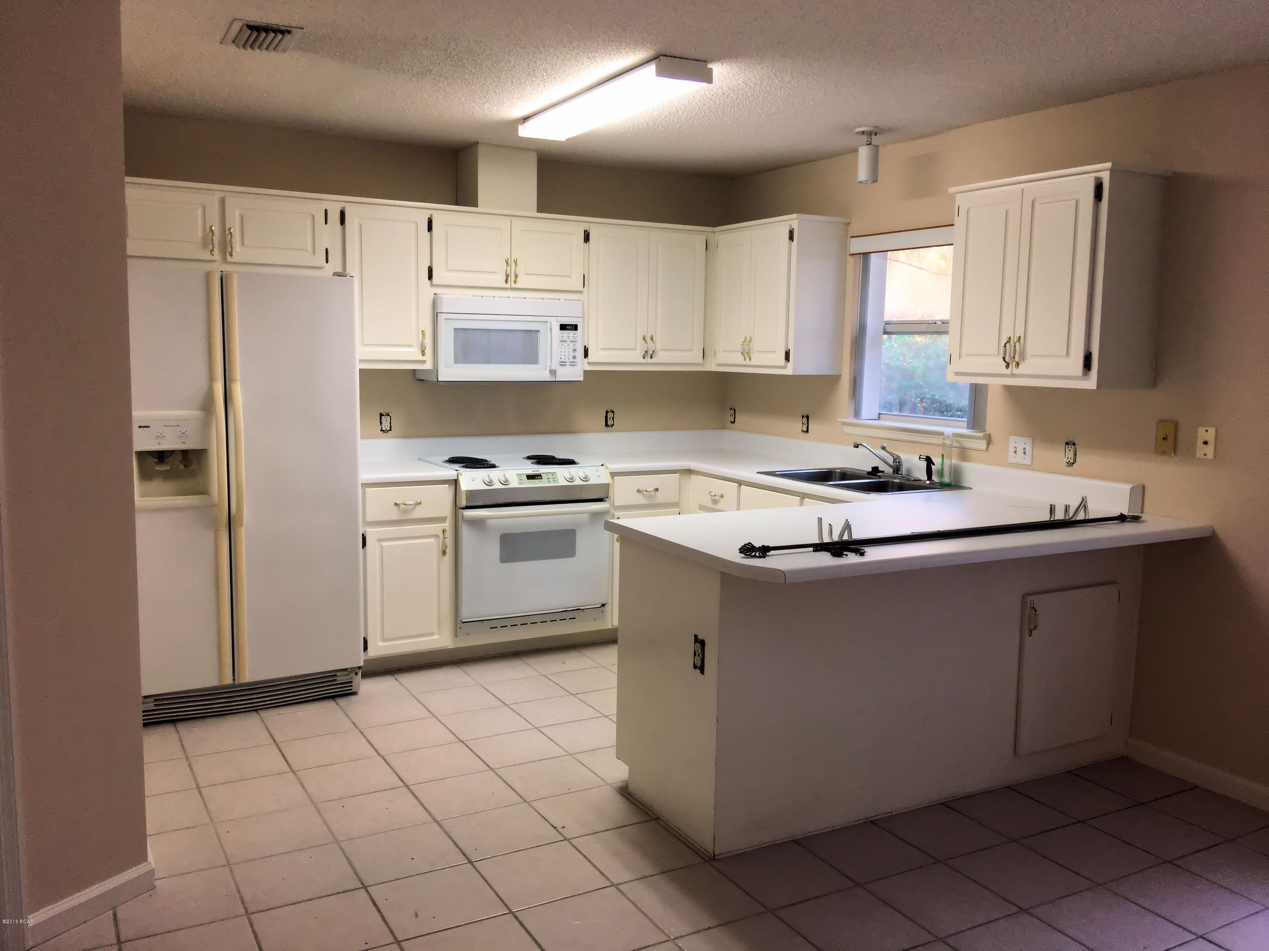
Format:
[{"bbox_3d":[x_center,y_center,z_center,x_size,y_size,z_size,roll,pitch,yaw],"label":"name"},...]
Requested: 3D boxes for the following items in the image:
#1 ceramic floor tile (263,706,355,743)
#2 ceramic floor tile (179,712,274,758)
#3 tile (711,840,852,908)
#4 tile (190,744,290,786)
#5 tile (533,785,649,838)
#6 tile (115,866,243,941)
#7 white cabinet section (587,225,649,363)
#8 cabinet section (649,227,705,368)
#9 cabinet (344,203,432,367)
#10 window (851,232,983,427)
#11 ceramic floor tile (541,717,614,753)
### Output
[{"bbox_3d":[-1.276,0.981,4.178,0.302,0.010,0.302,-3,7,-29],"label":"ceramic floor tile"},{"bbox_3d":[-1.544,0.995,4.029,0.302,0.010,0.302,-3,7,-29],"label":"ceramic floor tile"},{"bbox_3d":[0.422,1.137,3.022,0.298,0.012,0.298,-3,8,-29],"label":"tile"},{"bbox_3d":[-1.394,1.027,3.763,0.302,0.010,0.302,-3,7,-29],"label":"tile"},{"bbox_3d":[-0.142,1.086,3.413,0.291,0.010,0.291,-3,8,-29],"label":"tile"},{"bbox_3d":[-1.215,1.139,2.833,0.300,0.010,0.300,-3,8,-29],"label":"tile"},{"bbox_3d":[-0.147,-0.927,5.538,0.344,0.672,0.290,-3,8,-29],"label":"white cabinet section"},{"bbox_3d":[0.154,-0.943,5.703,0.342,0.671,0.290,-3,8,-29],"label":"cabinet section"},{"bbox_3d":[-1.204,-0.877,5.007,0.420,0.740,0.325,-3,7,-29],"label":"cabinet"},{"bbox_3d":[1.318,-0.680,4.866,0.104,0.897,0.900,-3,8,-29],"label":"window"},{"bbox_3d":[-0.171,1.007,4.092,0.291,0.010,0.291,-3,8,-29],"label":"ceramic floor tile"}]

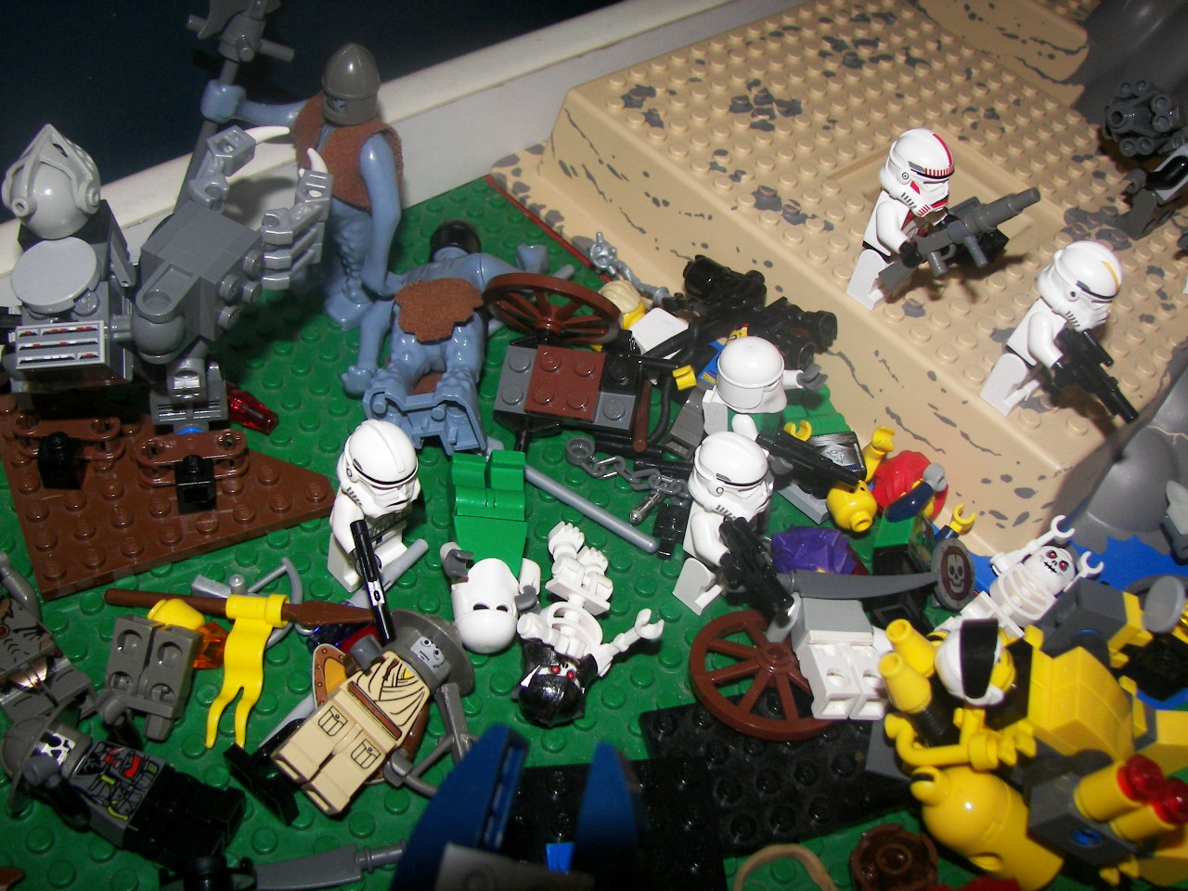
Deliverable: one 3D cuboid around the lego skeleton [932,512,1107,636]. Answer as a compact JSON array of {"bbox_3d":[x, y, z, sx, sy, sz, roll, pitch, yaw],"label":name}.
[{"bbox_3d":[0.095,0.033,0.274,0.046,0.011,0.020,-30,61,-32],"label":"lego skeleton"}]

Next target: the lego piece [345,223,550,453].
[{"bbox_3d":[-0.035,-0.032,0.300,0.047,0.021,0.072,7,48,-6],"label":"lego piece"}]

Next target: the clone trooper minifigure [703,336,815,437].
[{"bbox_3d":[0.034,-0.009,0.285,0.017,0.039,0.023,-12,53,-21],"label":"clone trooper minifigure"}]

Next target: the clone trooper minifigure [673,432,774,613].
[{"bbox_3d":[0.027,0.017,0.257,0.023,0.042,0.016,-30,53,-32],"label":"clone trooper minifigure"}]

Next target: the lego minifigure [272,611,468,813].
[{"bbox_3d":[-0.040,0.048,0.234,0.024,0.017,0.043,40,51,3],"label":"lego minifigure"}]

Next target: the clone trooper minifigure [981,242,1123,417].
[{"bbox_3d":[0.099,-0.025,0.262,0.023,0.042,0.016,-30,61,-32],"label":"clone trooper minifigure"}]

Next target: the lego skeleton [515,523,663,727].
[{"bbox_3d":[-0.001,0.036,0.253,0.029,0.013,0.044,15,48,1],"label":"lego skeleton"}]

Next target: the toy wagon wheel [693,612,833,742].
[{"bbox_3d":[0.036,0.044,0.245,0.033,0.007,0.033,3,38,-2],"label":"toy wagon wheel"}]

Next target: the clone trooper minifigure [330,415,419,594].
[{"bbox_3d":[-0.043,0.013,0.246,0.023,0.042,0.016,-30,61,-32],"label":"clone trooper minifigure"}]

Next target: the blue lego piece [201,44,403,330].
[{"bbox_3d":[-0.060,-0.058,0.283,0.048,0.074,0.029,33,51,17],"label":"blue lego piece"}]

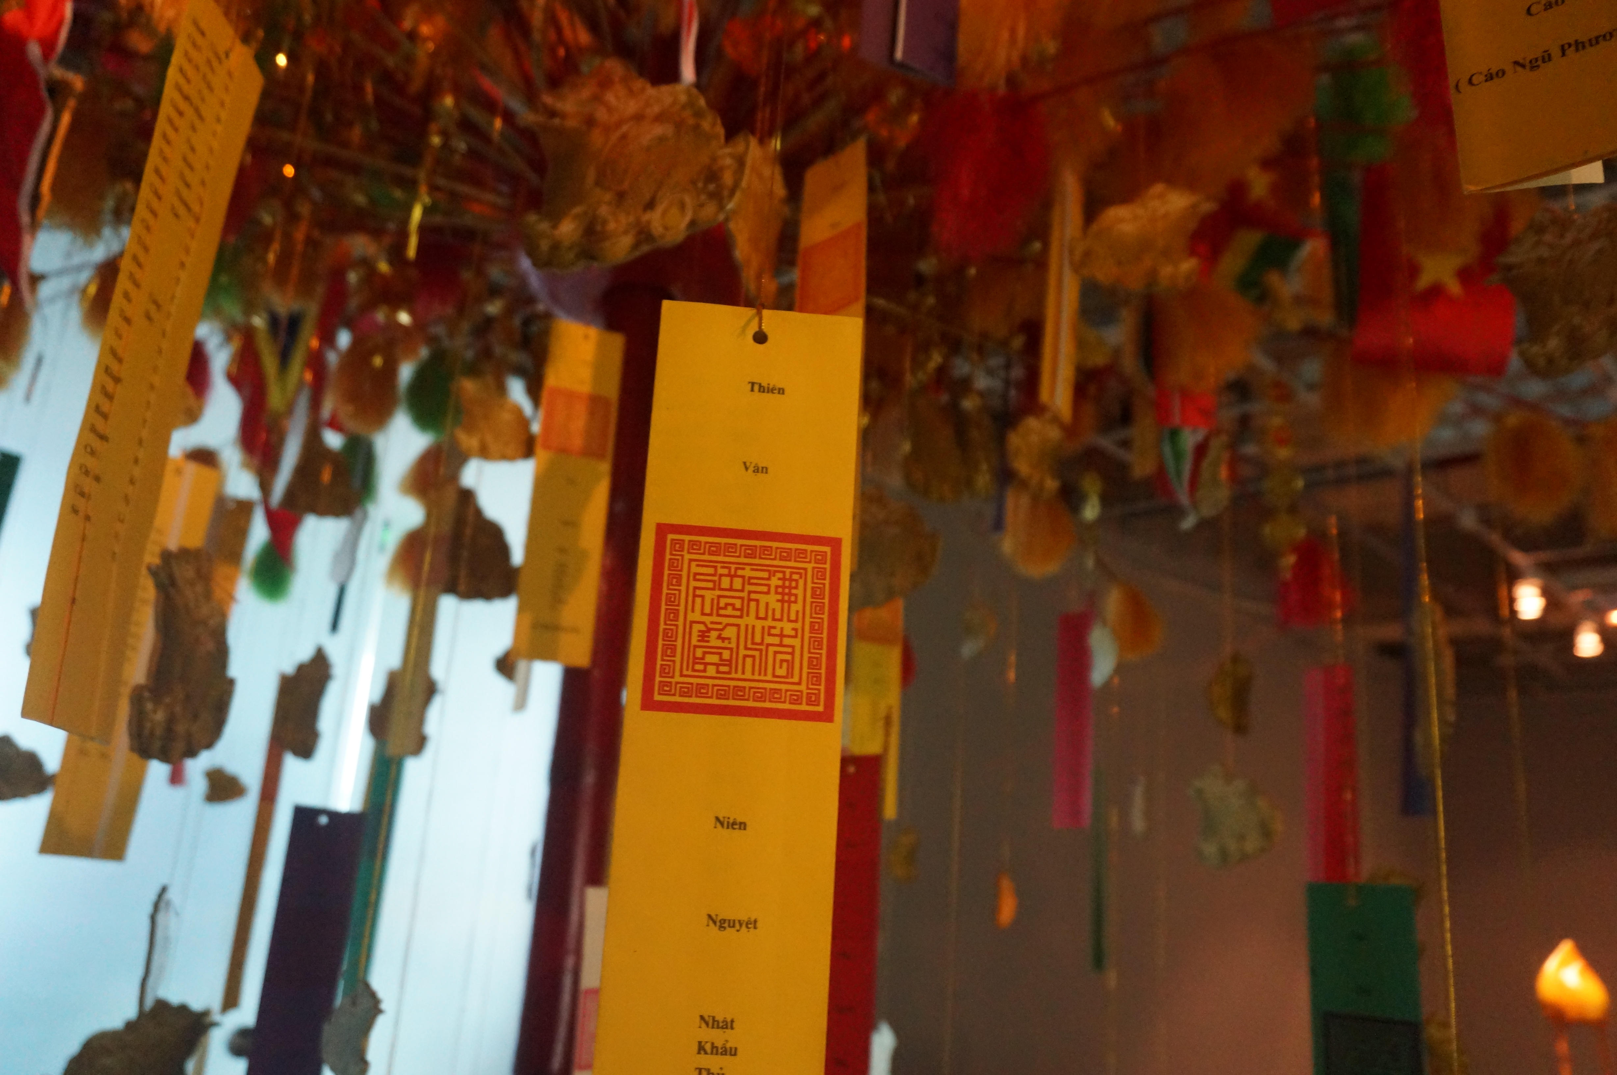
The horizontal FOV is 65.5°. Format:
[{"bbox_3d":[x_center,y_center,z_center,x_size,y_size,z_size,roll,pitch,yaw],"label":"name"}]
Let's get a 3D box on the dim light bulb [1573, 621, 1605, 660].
[{"bbox_3d":[2.608,0.342,4.200,0.095,0.120,0.095,-6,-18,31],"label":"dim light bulb"}]

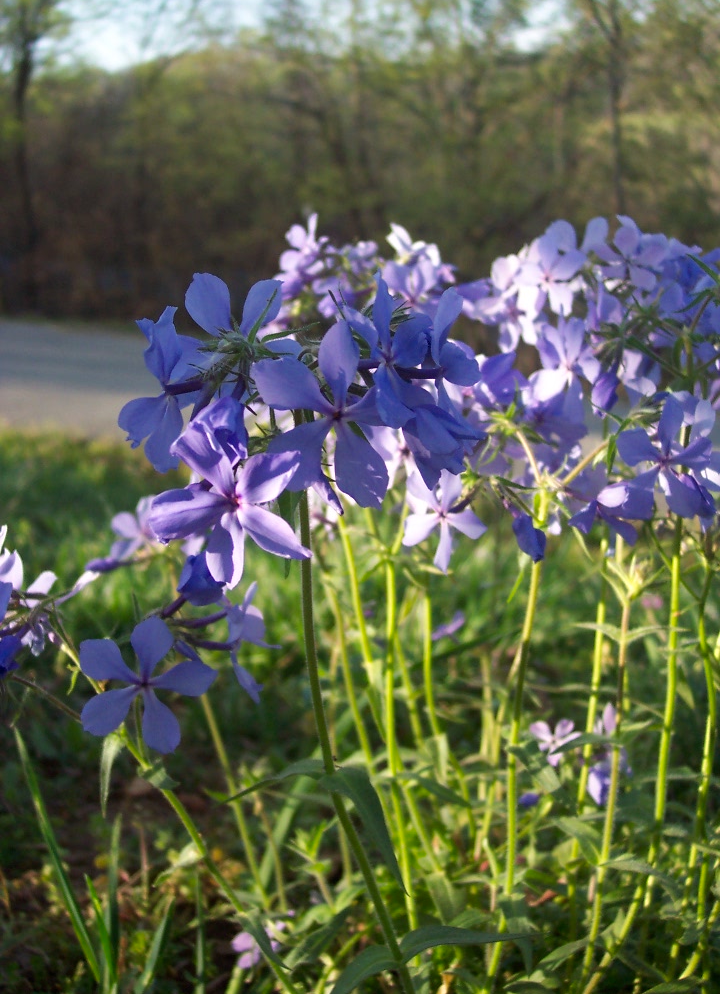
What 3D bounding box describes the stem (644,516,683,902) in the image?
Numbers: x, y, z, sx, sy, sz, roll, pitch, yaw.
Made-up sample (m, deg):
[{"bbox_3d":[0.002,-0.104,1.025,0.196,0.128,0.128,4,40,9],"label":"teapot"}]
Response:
[{"bbox_3d":[0.100,0.071,0.371,0.005,0.132,0.004,1,10,0],"label":"stem"}]

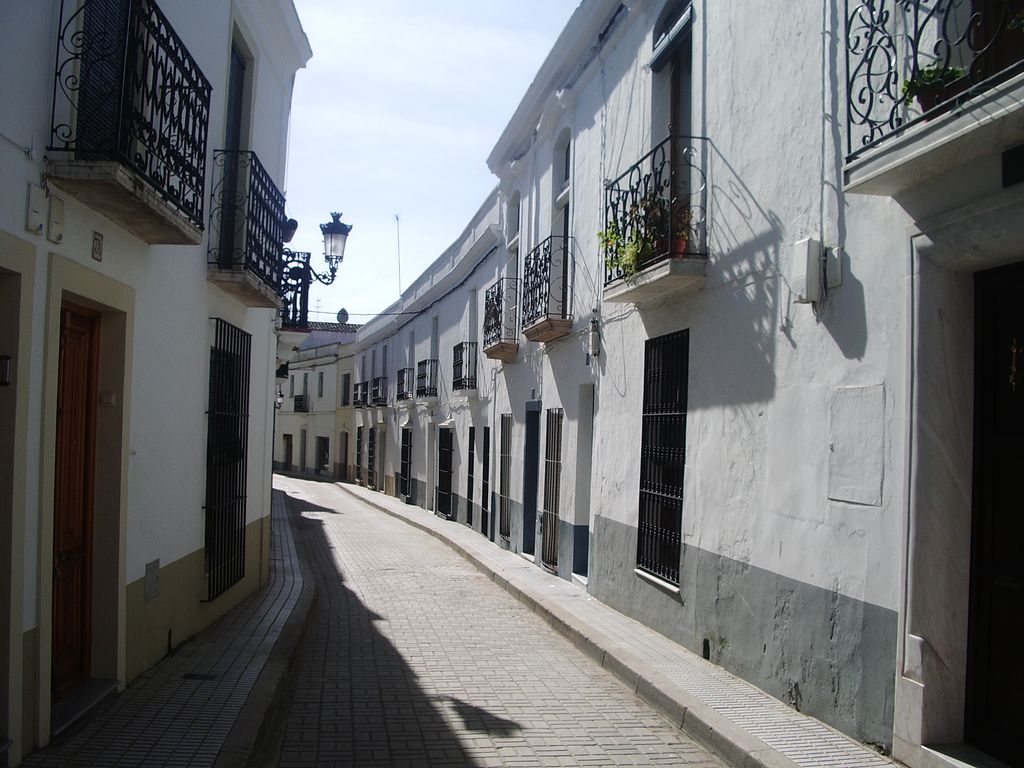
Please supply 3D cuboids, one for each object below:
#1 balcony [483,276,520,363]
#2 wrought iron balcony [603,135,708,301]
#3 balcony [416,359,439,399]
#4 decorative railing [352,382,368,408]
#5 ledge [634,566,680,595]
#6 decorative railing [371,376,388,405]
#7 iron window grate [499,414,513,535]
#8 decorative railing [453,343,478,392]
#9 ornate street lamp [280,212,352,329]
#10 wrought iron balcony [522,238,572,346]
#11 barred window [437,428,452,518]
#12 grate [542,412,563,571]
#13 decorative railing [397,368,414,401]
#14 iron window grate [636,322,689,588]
[{"bbox_3d":[-0.185,-1.008,16.862,0.330,1.210,1.700,2,-2,-10],"label":"balcony"},{"bbox_3d":[1.238,-1.446,9.241,0.330,1.000,1.920,2,-3,-10],"label":"wrought iron balcony"},{"bbox_3d":[-2.242,-0.105,27.381,0.300,0.990,1.620,2,-2,-13],"label":"balcony"},{"bbox_3d":[-6.146,0.381,42.293,0.320,0.910,1.500,3,-3,-16],"label":"decorative railing"},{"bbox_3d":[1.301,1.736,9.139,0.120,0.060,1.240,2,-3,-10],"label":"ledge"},{"bbox_3d":[-4.856,0.309,38.113,0.310,1.010,1.750,2,-2,-16],"label":"decorative railing"},{"bbox_3d":[-0.108,1.494,16.857,0.070,2.020,0.980,2,-3,-10],"label":"iron window grate"},{"bbox_3d":[-1.007,-0.339,21.901,0.300,0.990,1.420,2,-2,-10],"label":"decorative railing"},{"bbox_3d":[-2.700,-1.568,14.300,0.930,1.520,0.460,2,-3,-6],"label":"ornate street lamp"},{"bbox_3d":[0.439,-1.184,13.519,0.330,1.170,1.800,2,-2,-9],"label":"wrought iron balcony"},{"bbox_3d":[-1.483,1.956,23.016,0.110,1.914,1.140,2,-3,-14],"label":"barred window"},{"bbox_3d":[0.512,1.352,13.445,0.070,2.050,0.970,2,-3,-10],"label":"grate"},{"bbox_3d":[-3.238,0.012,31.472,0.300,0.930,1.400,2,-3,-13],"label":"decorative railing"},{"bbox_3d":[1.330,0.634,9.184,0.080,2.130,1.200,2,-2,-9],"label":"iron window grate"}]

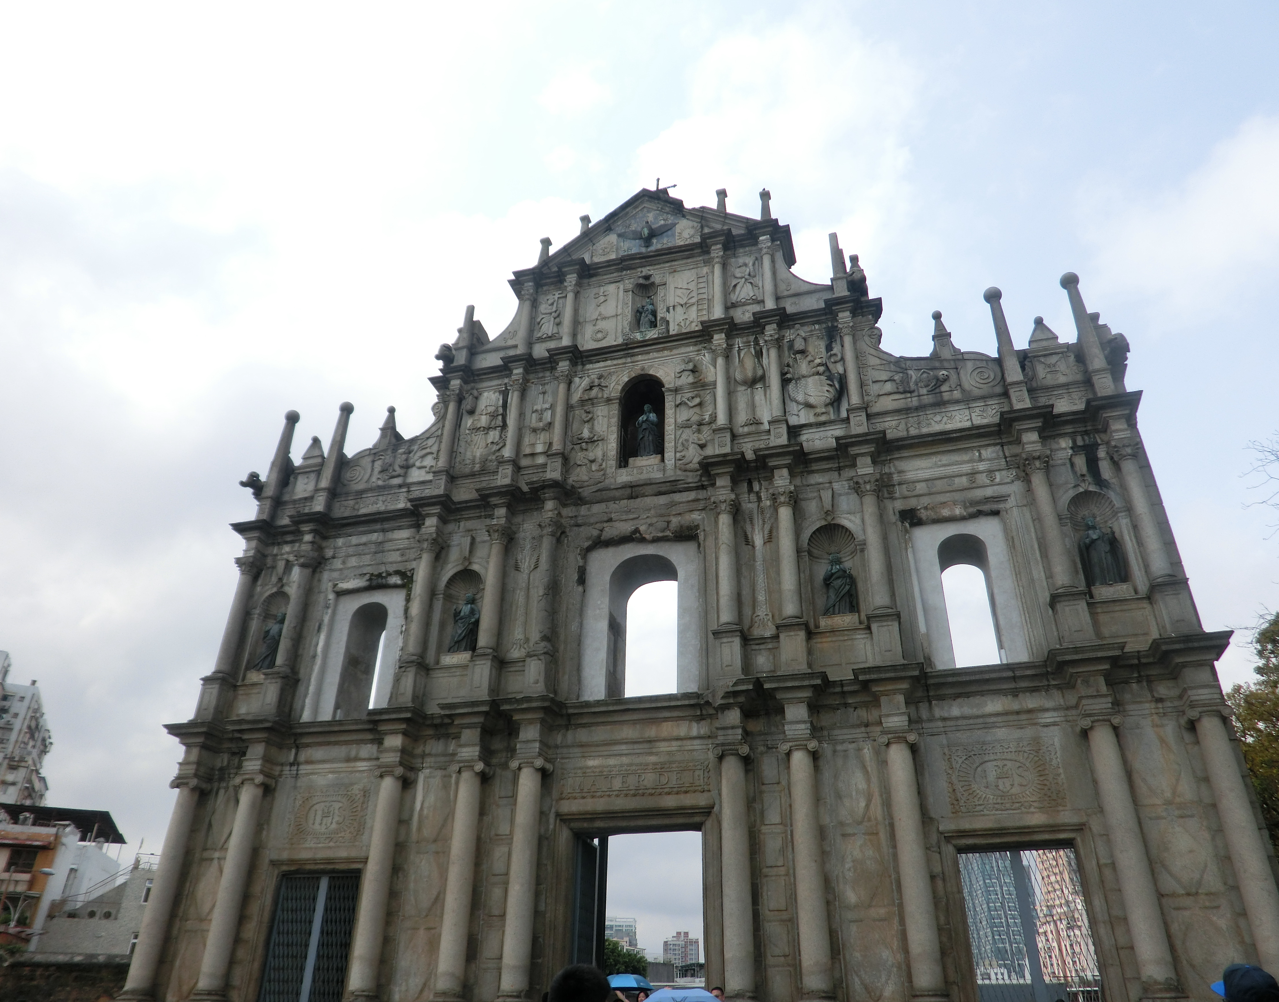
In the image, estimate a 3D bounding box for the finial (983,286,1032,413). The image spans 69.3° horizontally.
[{"bbox_3d":[8.736,-3.663,22.002,0.433,3.698,0.433,-8,-30,14],"label":"finial"}]

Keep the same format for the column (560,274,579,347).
[{"bbox_3d":[-2.064,-5.502,27.677,0.420,2.900,0.420,-8,-31,14],"label":"column"}]

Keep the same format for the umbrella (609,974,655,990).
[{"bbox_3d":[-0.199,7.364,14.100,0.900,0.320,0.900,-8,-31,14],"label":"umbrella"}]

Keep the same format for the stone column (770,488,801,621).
[{"bbox_3d":[3.364,1.121,20.957,0.580,3.364,0.580,-8,-32,15],"label":"stone column"}]

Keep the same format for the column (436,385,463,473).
[{"bbox_3d":[-5.396,-1.956,26.531,0.450,2.880,0.450,-8,-31,14],"label":"column"}]

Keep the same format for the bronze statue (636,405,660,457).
[{"bbox_3d":[0.222,-2.003,25.545,0.660,1.750,0.550,-8,-31,14],"label":"bronze statue"}]

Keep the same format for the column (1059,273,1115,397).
[{"bbox_3d":[10.873,-3.941,22.509,0.524,4.161,0.524,-8,-31,14],"label":"column"}]

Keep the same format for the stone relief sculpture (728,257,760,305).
[{"bbox_3d":[2.952,-6.218,26.027,0.875,1.607,0.206,-8,-30,14],"label":"stone relief sculpture"}]

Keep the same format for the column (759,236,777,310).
[{"bbox_3d":[3.605,-6.263,25.722,0.430,2.983,0.430,-8,-32,15],"label":"column"}]

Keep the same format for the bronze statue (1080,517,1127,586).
[{"bbox_3d":[10.096,1.128,20.275,0.821,1.790,0.547,-8,-31,14],"label":"bronze statue"}]

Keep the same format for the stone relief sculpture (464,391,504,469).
[{"bbox_3d":[-4.360,-2.003,26.005,1.102,2.554,0.227,-8,-30,14],"label":"stone relief sculpture"}]

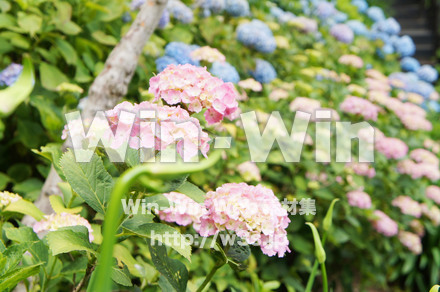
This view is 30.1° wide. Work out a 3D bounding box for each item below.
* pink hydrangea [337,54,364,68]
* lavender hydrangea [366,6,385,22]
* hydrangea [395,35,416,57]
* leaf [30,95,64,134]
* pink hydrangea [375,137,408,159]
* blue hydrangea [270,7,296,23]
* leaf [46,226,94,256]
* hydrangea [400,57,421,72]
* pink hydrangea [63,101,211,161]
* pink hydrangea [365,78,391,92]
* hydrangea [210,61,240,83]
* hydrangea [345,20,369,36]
[{"bbox_3d":[0.724,-0.465,4.500,0.143,0.073,0.130,0,8,0],"label":"pink hydrangea"},{"bbox_3d":[1.181,-0.995,6.200,0.140,0.119,0.130,0,8,0],"label":"lavender hydrangea"},{"bbox_3d":[1.199,-0.649,5.300,0.140,0.130,0.140,0,8,0],"label":"hydrangea"},{"bbox_3d":[-0.485,-0.086,2.300,0.096,0.112,0.060,0,8,0],"label":"leaf"},{"bbox_3d":[0.755,0.007,3.600,0.145,0.090,0.135,0,8,0],"label":"pink hydrangea"},{"bbox_3d":[0.388,-0.804,5.000,0.159,0.093,0.140,0,8,0],"label":"blue hydrangea"},{"bbox_3d":[-0.274,0.175,1.500,0.100,0.025,0.075,-17,30,-25],"label":"leaf"},{"bbox_3d":[1.258,-0.538,5.400,0.140,0.105,0.140,9,17,0],"label":"hydrangea"},{"bbox_3d":[-0.148,-0.028,1.450,0.255,0.105,0.180,0,8,0],"label":"pink hydrangea"},{"bbox_3d":[0.886,-0.340,4.600,0.140,0.082,0.130,0,8,0],"label":"pink hydrangea"},{"bbox_3d":[0.025,-0.335,3.700,0.136,0.099,0.135,0,8,0],"label":"hydrangea"},{"bbox_3d":[0.874,-0.744,5.200,0.150,0.110,0.150,12,18,0],"label":"hydrangea"}]

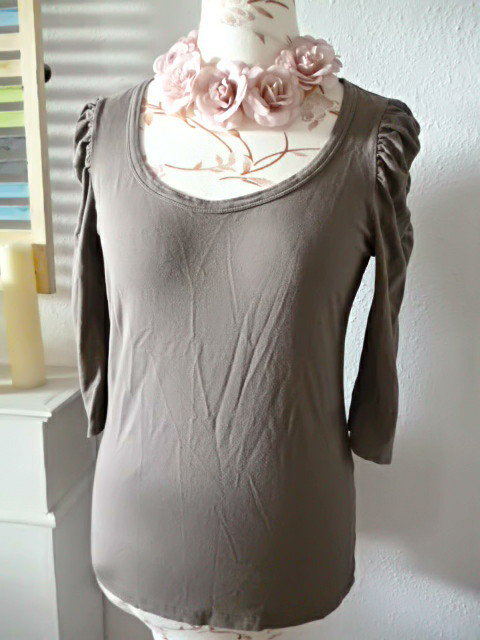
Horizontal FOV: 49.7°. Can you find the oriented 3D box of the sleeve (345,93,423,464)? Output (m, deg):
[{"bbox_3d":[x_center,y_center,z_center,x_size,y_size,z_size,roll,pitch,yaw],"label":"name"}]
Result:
[{"bbox_3d":[0.176,-0.048,0.645,0.088,0.445,0.125,3,7,7],"label":"sleeve"}]

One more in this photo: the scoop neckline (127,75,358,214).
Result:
[{"bbox_3d":[0.000,-0.205,0.605,0.265,0.172,0.120,2,9,8],"label":"scoop neckline"}]

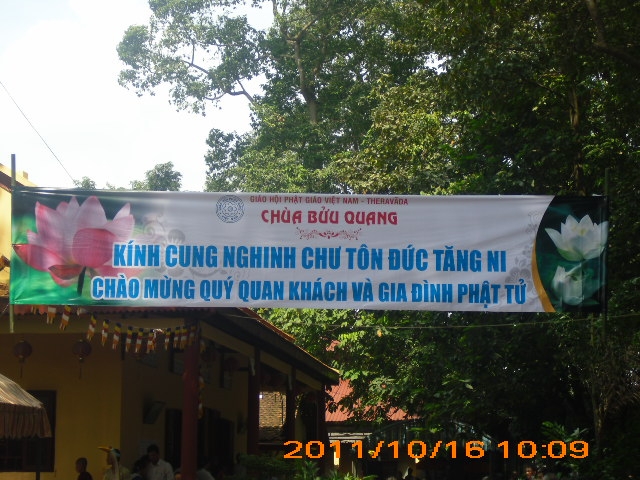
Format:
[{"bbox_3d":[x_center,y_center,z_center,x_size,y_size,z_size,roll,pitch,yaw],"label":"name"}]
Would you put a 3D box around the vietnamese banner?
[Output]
[{"bbox_3d":[-0.108,0.103,13.300,5.860,1.140,0.060,1,-4,0],"label":"vietnamese banner"}]

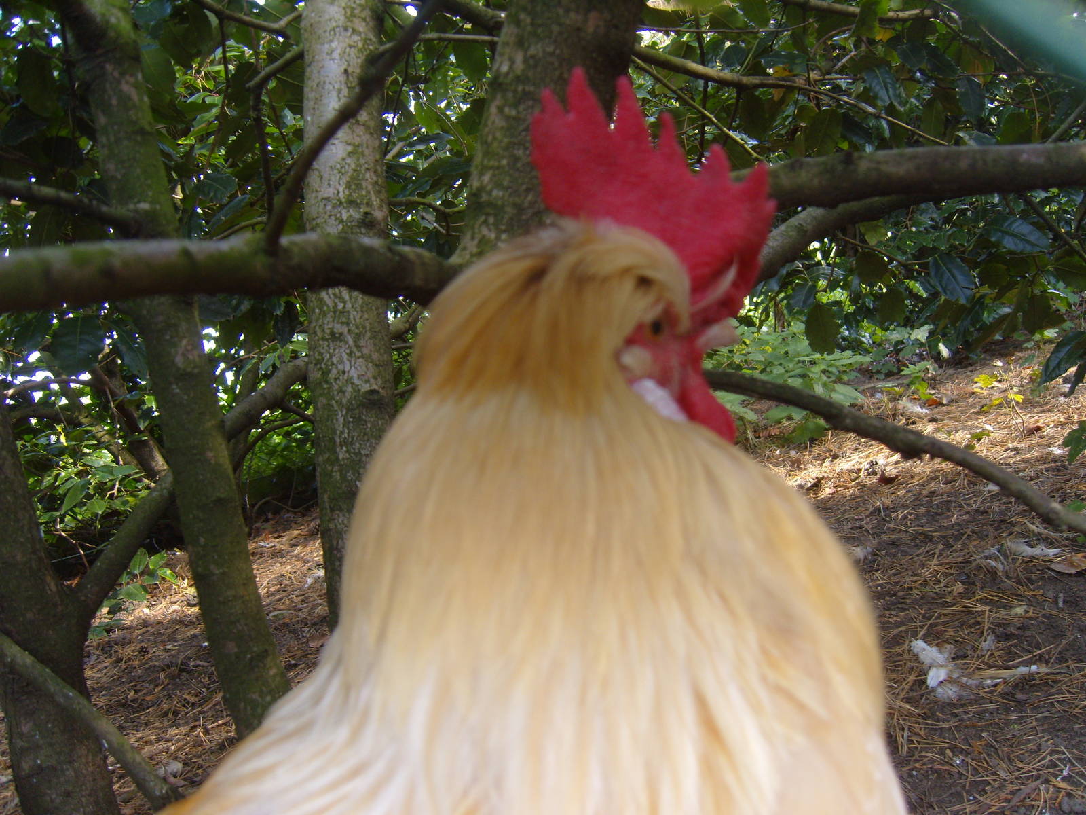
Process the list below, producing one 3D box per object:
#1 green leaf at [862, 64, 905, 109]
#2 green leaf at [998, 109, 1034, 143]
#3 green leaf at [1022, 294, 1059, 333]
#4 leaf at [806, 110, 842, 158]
[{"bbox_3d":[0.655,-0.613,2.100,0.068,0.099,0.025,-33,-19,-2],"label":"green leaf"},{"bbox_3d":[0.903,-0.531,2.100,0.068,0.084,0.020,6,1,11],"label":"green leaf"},{"bbox_3d":[0.927,-0.175,2.050,0.062,0.081,0.020,9,2,11],"label":"green leaf"},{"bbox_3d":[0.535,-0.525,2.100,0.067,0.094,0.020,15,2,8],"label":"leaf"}]

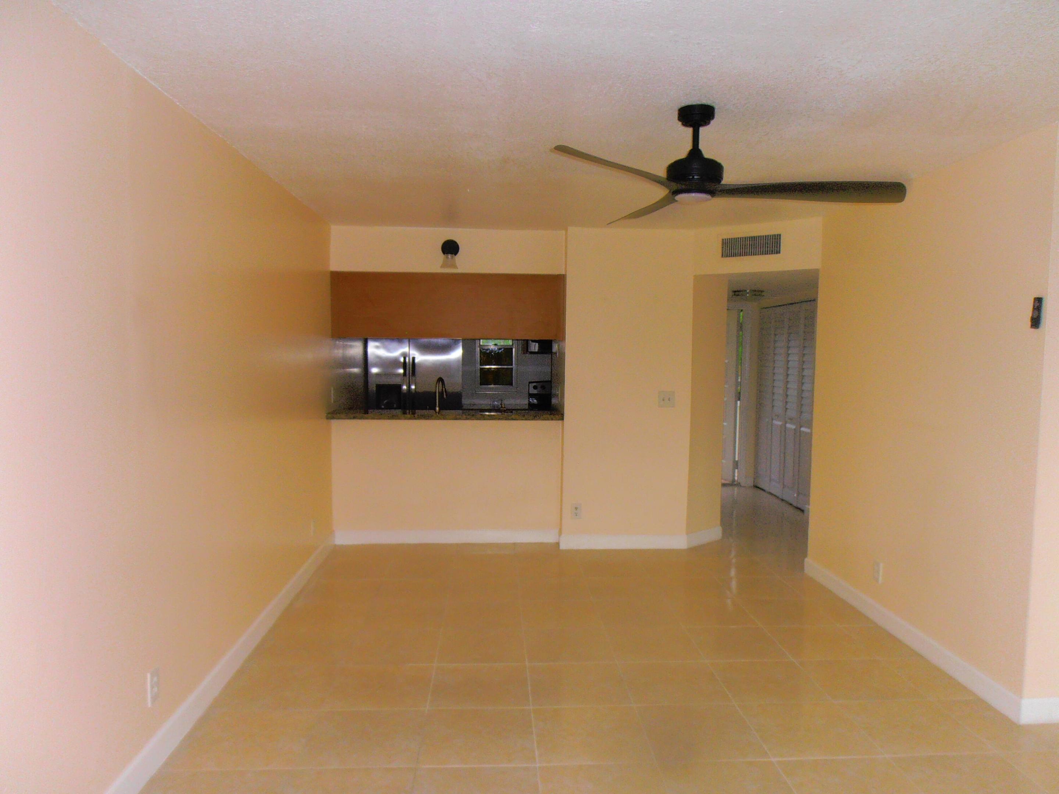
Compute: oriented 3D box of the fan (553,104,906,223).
[{"bbox_3d":[0.644,-0.906,2.832,1.380,0.370,1.380,0,4,-3],"label":"fan"}]

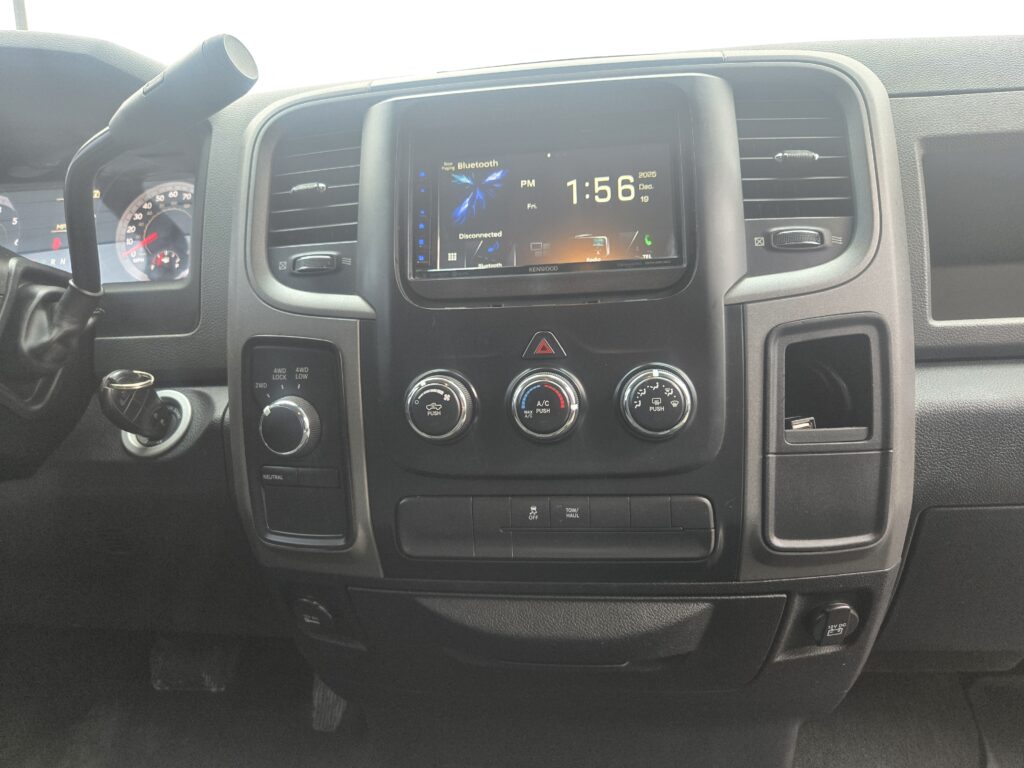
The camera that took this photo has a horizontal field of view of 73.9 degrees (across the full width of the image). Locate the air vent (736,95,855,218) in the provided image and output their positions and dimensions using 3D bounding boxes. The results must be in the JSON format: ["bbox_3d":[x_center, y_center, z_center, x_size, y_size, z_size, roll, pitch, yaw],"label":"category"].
[{"bbox_3d":[0.180,-0.144,0.440,0.067,0.082,0.028,-1,-13,8],"label":"air vent"}]

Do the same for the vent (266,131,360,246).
[{"bbox_3d":[-0.137,-0.137,0.480,0.067,0.083,0.028,-1,-13,8],"label":"vent"}]

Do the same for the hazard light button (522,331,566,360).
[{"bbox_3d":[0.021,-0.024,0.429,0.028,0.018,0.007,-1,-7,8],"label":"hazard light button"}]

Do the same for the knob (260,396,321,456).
[{"bbox_3d":[-0.146,0.028,0.447,0.038,0.038,0.020,-1,-2,12],"label":"knob"}]

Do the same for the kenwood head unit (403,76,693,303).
[{"bbox_3d":[0.023,-0.128,0.449,0.188,0.136,0.030,-1,-12,8],"label":"kenwood head unit"}]

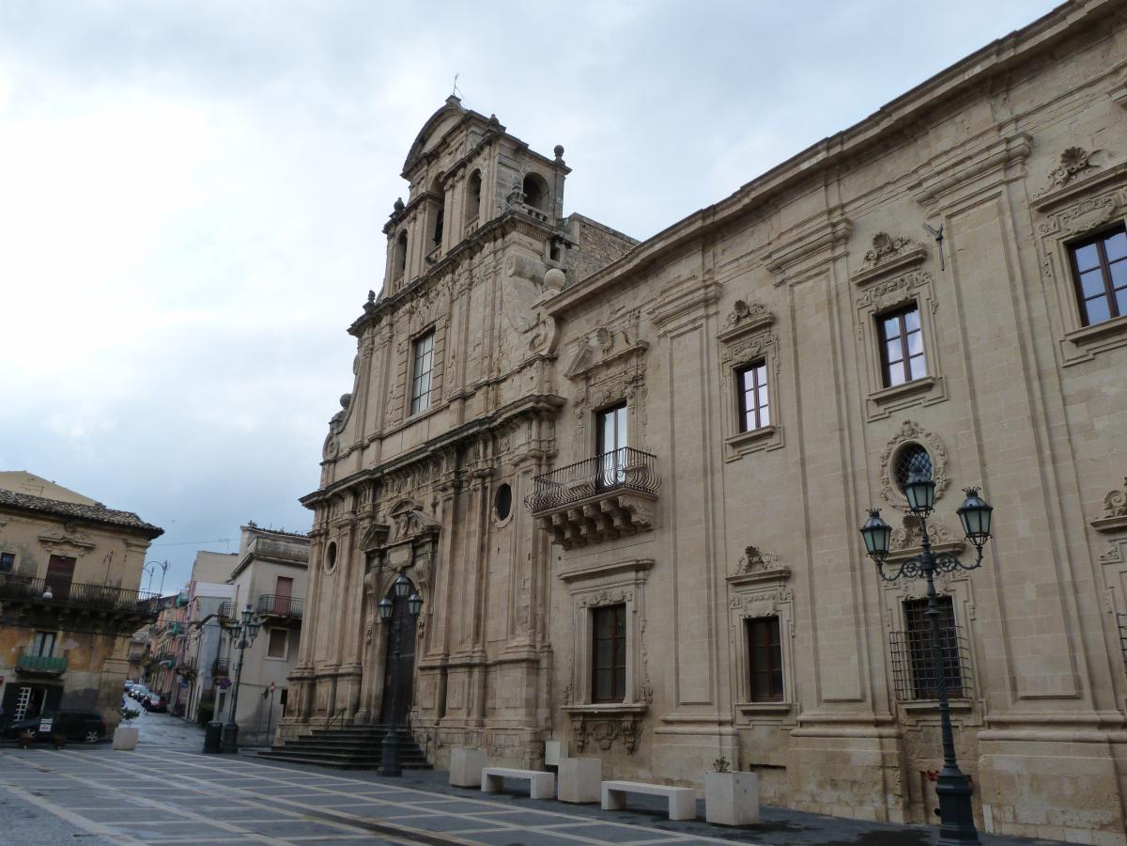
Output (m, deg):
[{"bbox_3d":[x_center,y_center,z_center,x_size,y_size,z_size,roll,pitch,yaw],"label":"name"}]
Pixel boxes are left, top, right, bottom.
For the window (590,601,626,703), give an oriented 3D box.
[{"bbox_3d":[1.250,6.044,22.259,0.200,2.459,1.448,16,-24,-36],"label":"window"}]

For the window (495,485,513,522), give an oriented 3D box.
[{"bbox_3d":[-1.794,2.499,26.448,0.200,1.185,0.952,16,-24,-36],"label":"window"}]

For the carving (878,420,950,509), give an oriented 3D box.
[{"bbox_3d":[6.497,0.771,15.677,0.220,1.672,1.337,16,-24,-36],"label":"carving"}]

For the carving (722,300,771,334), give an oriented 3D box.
[{"bbox_3d":[4.345,-2.571,20.247,0.300,0.630,1.240,16,-24,-37],"label":"carving"}]

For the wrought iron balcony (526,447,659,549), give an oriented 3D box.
[{"bbox_3d":[0.666,2.113,22.416,1.300,1.910,3.820,16,-24,-37],"label":"wrought iron balcony"}]

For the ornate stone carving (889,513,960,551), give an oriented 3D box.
[{"bbox_3d":[6.612,2.011,15.601,0.300,0.580,1.190,16,-24,-37],"label":"ornate stone carving"}]

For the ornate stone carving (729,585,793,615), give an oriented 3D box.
[{"bbox_3d":[4.220,3.830,18.153,0.200,0.500,1.570,16,-24,-37],"label":"ornate stone carving"}]

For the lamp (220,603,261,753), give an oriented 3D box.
[{"bbox_3d":[-11.999,9.451,31.567,0.600,5.250,1.950,16,-24,-36],"label":"lamp"}]

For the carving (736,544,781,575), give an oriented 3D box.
[{"bbox_3d":[4.207,2.955,18.333,0.300,0.570,1.070,16,-24,-37],"label":"carving"}]

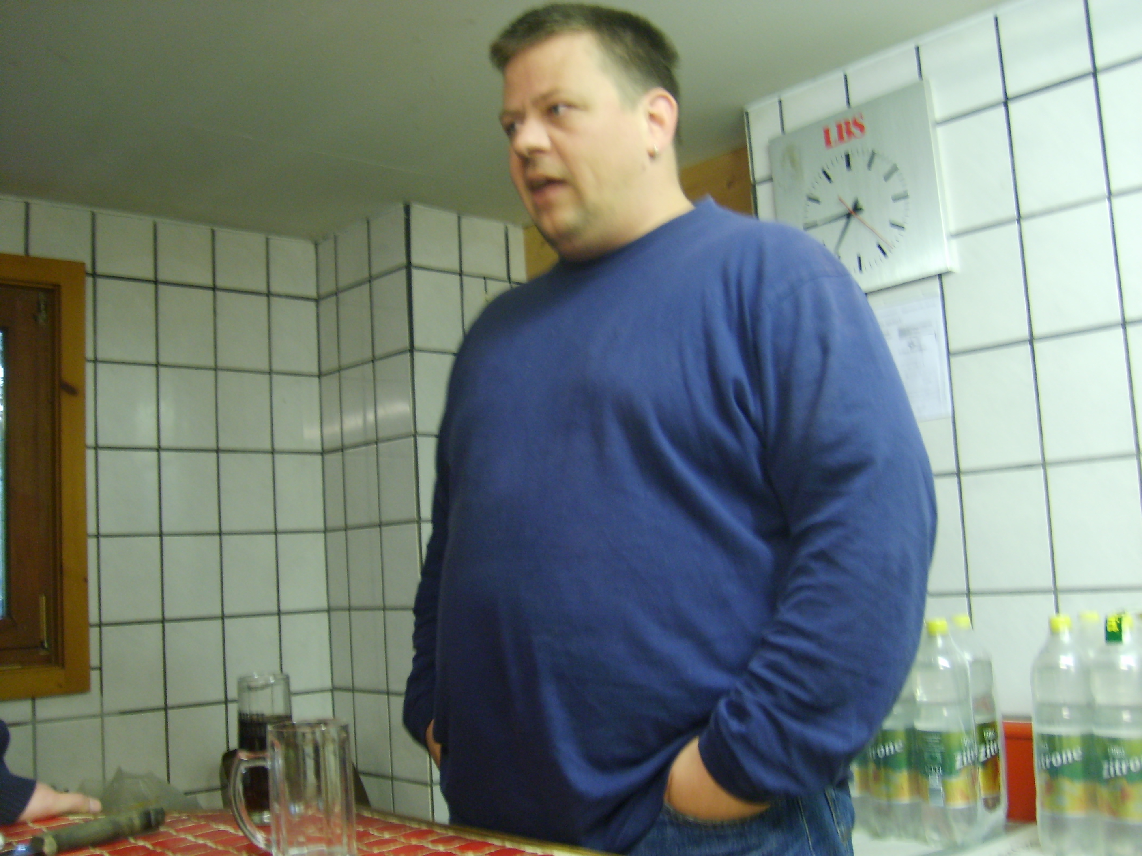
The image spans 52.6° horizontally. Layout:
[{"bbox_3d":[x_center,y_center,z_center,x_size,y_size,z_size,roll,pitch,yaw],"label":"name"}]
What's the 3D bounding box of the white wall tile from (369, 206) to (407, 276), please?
[{"bbox_3d":[-0.440,-0.450,2.806,0.010,0.155,0.158,3,-8,-43],"label":"white wall tile"}]

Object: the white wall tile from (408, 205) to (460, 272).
[{"bbox_3d":[-0.337,-0.460,2.835,0.150,0.150,0.010,2,-8,-42],"label":"white wall tile"}]

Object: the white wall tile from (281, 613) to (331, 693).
[{"bbox_3d":[-0.676,0.568,2.929,0.139,0.200,0.010,2,-8,-42],"label":"white wall tile"}]

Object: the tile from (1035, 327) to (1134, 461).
[{"bbox_3d":[0.798,-0.050,1.797,0.010,0.198,0.145,2,-9,-44],"label":"tile"}]

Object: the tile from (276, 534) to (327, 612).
[{"bbox_3d":[-0.688,0.366,2.951,0.139,0.200,0.010,2,-8,-42],"label":"tile"}]

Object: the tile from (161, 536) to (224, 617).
[{"bbox_3d":[-0.890,0.351,2.708,0.150,0.200,0.010,3,-8,-43],"label":"tile"}]

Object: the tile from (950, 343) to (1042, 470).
[{"bbox_3d":[0.699,-0.032,1.900,0.010,0.198,0.145,2,-9,-44],"label":"tile"}]

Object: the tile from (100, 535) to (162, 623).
[{"bbox_3d":[-1.014,0.354,2.660,0.150,0.200,0.010,2,-8,-42],"label":"tile"}]

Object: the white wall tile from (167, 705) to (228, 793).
[{"bbox_3d":[-0.862,0.742,2.670,0.150,0.200,0.010,3,-8,-43],"label":"white wall tile"}]

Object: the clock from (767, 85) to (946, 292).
[{"bbox_3d":[0.510,-0.402,2.056,0.030,0.337,0.338,3,-8,-43],"label":"clock"}]

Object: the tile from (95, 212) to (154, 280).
[{"bbox_3d":[-1.037,-0.422,2.693,0.150,0.155,0.010,3,-8,-43],"label":"tile"}]

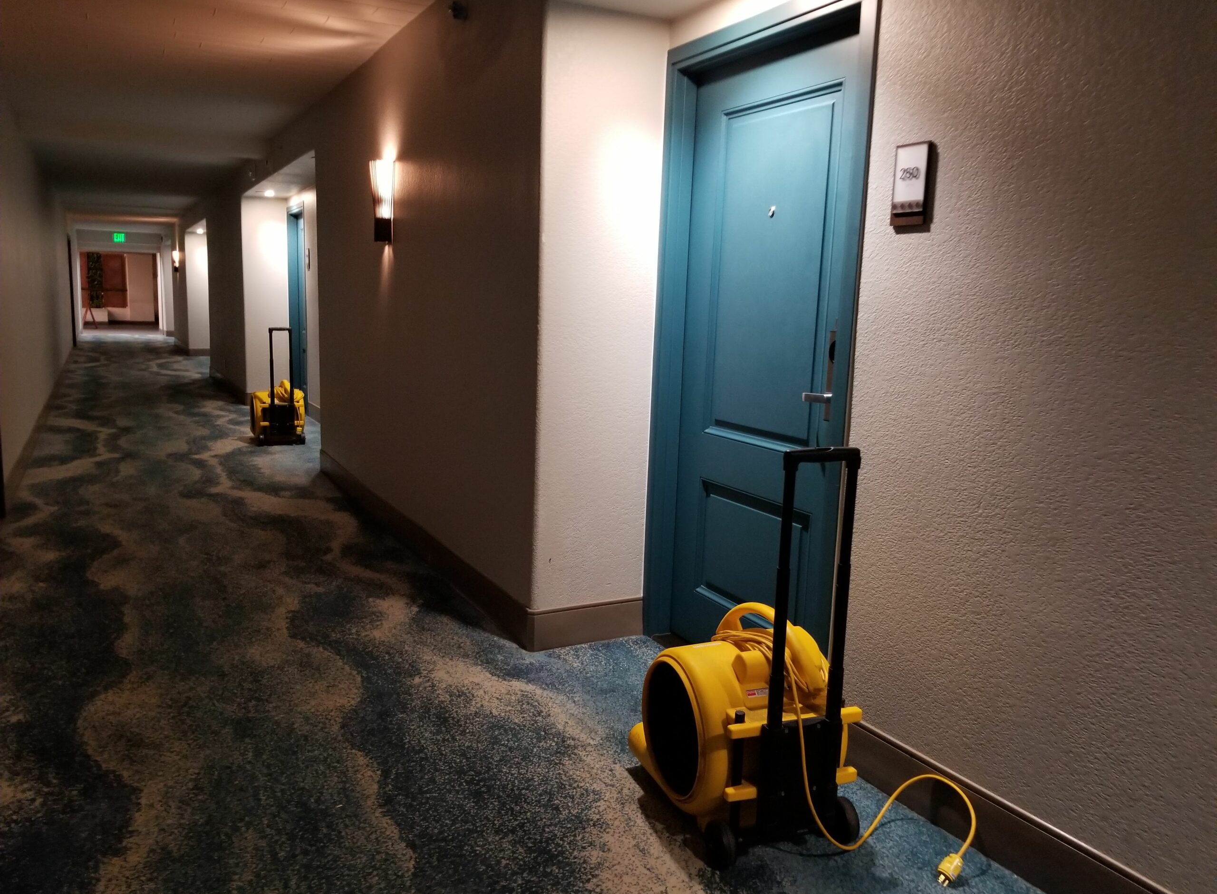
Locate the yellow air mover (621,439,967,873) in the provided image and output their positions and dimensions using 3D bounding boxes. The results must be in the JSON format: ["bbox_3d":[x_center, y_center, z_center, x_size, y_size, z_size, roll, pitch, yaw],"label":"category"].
[{"bbox_3d":[0.382,0.454,2.264,0.490,0.960,0.540,-1,10,-19],"label":"yellow air mover"}]

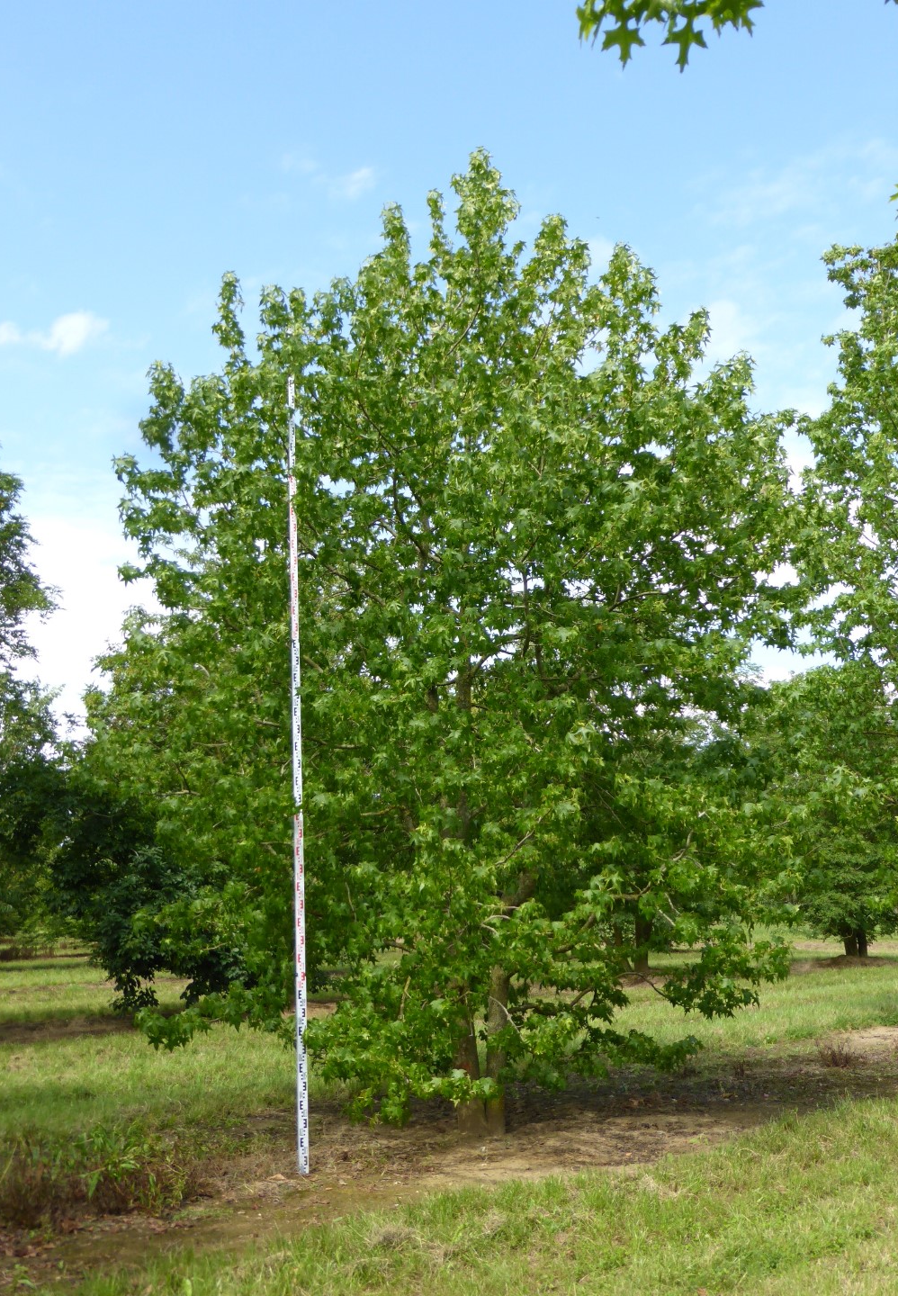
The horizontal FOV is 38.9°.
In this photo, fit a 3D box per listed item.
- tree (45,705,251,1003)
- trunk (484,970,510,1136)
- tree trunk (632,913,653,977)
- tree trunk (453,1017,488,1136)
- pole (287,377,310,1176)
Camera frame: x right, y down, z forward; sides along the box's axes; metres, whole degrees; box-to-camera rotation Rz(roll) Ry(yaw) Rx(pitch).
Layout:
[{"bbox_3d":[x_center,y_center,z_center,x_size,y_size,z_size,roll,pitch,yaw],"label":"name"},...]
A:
[{"bbox_3d":[-3.223,2.277,13.856,2.350,3.350,2.300,-1,-9,0],"label":"tree"},{"bbox_3d":[0.288,2.463,7.934,0.155,1.100,0.150,-1,-9,0],"label":"trunk"},{"bbox_3d":[2.727,4.148,18.073,0.260,0.950,0.260,-1,-9,0],"label":"tree trunk"},{"bbox_3d":[0.128,2.599,7.911,0.200,0.800,0.170,-1,-9,0],"label":"tree trunk"},{"bbox_3d":[-0.877,0.607,7.383,0.053,4.680,0.030,1,-9,-18],"label":"pole"}]

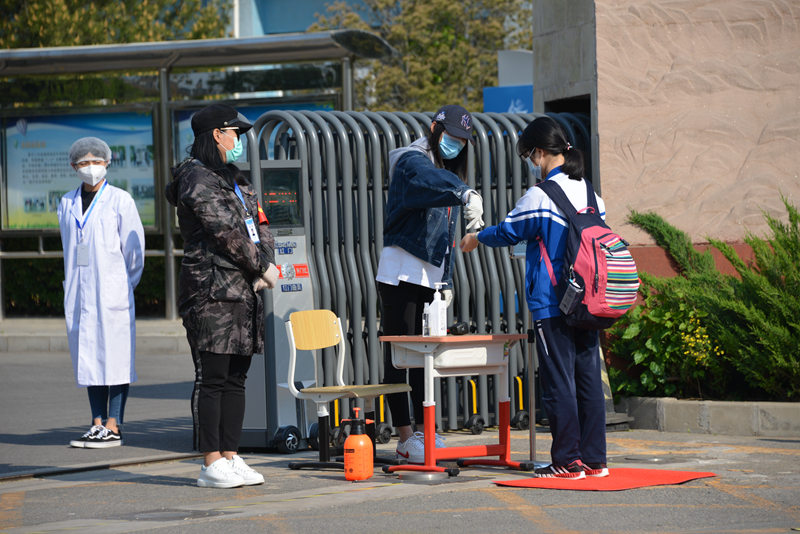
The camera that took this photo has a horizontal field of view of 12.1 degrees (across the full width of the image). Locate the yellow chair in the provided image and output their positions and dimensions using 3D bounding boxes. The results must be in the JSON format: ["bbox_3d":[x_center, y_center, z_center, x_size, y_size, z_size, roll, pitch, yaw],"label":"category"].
[{"bbox_3d":[-0.239,0.572,17.524,0.440,0.712,0.390,1,1,41],"label":"yellow chair"}]

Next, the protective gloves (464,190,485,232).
[{"bbox_3d":[0.339,-0.253,17.200,0.095,0.195,0.100,-2,1,-37],"label":"protective gloves"}]

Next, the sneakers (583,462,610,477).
[{"bbox_3d":[0.831,0.891,16.930,0.260,0.100,0.095,-1,1,32],"label":"sneakers"}]

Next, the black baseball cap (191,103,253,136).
[{"bbox_3d":[-0.770,-0.637,16.400,0.268,0.140,0.180,0,1,6],"label":"black baseball cap"}]

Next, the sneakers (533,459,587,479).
[{"bbox_3d":[0.710,0.894,16.760,0.260,0.100,0.095,-1,1,22],"label":"sneakers"}]

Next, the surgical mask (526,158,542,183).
[{"bbox_3d":[0.619,-0.447,17.250,0.085,0.125,0.135,-28,-13,27],"label":"surgical mask"}]

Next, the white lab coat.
[{"bbox_3d":[-1.556,0.086,19.630,0.440,1.070,0.300,-1,1,25],"label":"white lab coat"}]

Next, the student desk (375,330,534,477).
[{"bbox_3d":[0.247,0.622,17.194,0.420,0.624,0.600,1,1,41],"label":"student desk"}]

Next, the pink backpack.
[{"bbox_3d":[0.832,-0.055,16.680,0.340,0.640,0.360,-8,-5,42],"label":"pink backpack"}]

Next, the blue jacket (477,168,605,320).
[{"bbox_3d":[0.645,-0.103,17.280,0.530,0.690,0.470,1,1,44],"label":"blue jacket"}]

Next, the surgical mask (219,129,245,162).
[{"bbox_3d":[-0.727,-0.519,16.400,0.100,0.135,0.140,0,1,6],"label":"surgical mask"}]

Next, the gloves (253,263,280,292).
[{"bbox_3d":[-0.575,0.045,16.330,0.125,0.135,0.140,0,1,17],"label":"gloves"}]

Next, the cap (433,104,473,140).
[{"bbox_3d":[0.253,-0.664,17.550,0.175,0.140,0.240,-1,25,-44],"label":"cap"}]

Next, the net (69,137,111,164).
[{"bbox_3d":[-1.609,-0.602,19.620,0.215,0.165,0.230,-1,1,-1],"label":"net"}]

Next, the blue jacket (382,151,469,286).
[{"bbox_3d":[0.119,-0.227,17.650,0.380,0.640,0.420,-1,1,33],"label":"blue jacket"}]

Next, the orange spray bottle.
[{"bbox_3d":[-0.187,0.786,16.800,0.165,0.318,0.130,0,1,3],"label":"orange spray bottle"}]

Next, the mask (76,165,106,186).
[{"bbox_3d":[-1.592,-0.472,19.500,0.150,0.115,0.090,-1,1,-1],"label":"mask"}]

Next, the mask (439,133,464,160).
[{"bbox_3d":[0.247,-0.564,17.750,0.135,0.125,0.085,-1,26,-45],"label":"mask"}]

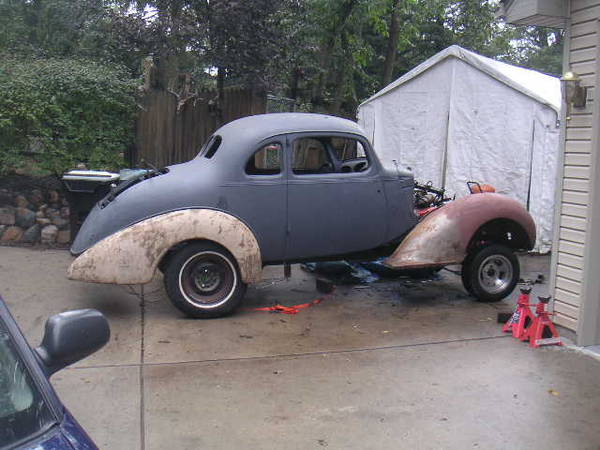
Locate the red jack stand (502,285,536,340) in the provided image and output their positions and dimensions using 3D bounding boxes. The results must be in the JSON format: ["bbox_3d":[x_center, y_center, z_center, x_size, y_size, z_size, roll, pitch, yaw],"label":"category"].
[{"bbox_3d":[1.829,0.718,5.403,0.235,0.375,0.230,-1,6,-8],"label":"red jack stand"}]

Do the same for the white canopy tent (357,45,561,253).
[{"bbox_3d":[3.985,-1.487,12.638,3.200,2.967,6.100,7,9,34],"label":"white canopy tent"}]

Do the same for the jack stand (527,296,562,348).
[{"bbox_3d":[1.936,0.740,5.203,0.235,0.375,0.230,-1,6,-10],"label":"jack stand"}]

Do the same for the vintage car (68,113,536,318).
[{"bbox_3d":[0.020,-0.202,6.882,4.508,1.870,1.780,-1,6,-14],"label":"vintage car"}]

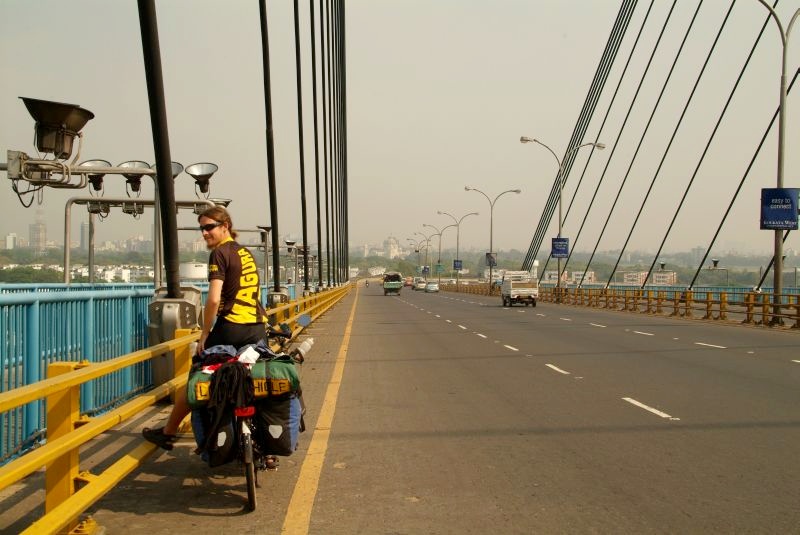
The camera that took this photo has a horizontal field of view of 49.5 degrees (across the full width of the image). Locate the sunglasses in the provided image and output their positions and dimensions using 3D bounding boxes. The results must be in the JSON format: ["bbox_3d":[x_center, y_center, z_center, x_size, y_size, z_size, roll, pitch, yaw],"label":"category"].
[{"bbox_3d":[-1.198,-0.252,5.500,0.145,0.050,0.120,-10,-6,43],"label":"sunglasses"}]

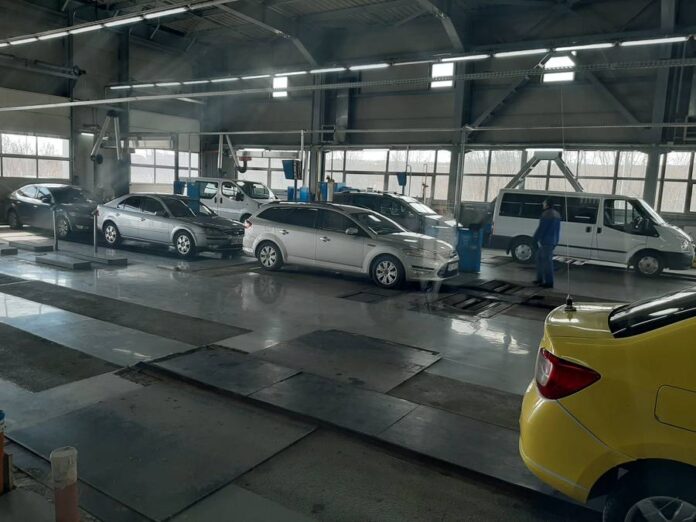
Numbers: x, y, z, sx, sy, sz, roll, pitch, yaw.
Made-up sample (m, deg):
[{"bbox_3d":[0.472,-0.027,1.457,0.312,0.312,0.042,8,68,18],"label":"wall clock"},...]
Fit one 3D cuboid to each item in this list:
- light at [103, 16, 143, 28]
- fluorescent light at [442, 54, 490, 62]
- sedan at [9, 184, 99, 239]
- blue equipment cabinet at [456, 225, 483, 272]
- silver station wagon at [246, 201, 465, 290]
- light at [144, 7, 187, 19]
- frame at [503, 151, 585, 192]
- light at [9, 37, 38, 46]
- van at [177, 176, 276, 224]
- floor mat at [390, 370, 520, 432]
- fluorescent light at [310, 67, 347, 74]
[{"bbox_3d":[-4.622,-4.910,10.764,1.240,0.090,0.130,8,9,31],"label":"light"},{"bbox_3d":[2.714,-4.717,12.128,1.230,0.090,0.120,8,9,31],"label":"fluorescent light"},{"bbox_3d":[-8.894,-1.617,16.385,4.780,1.470,1.840,8,9,31],"label":"sedan"},{"bbox_3d":[2.922,-0.302,12.464,0.500,1.100,0.500,8,9,31],"label":"blue equipment cabinet"},{"bbox_3d":[-0.030,-0.461,11.050,4.837,1.510,1.900,8,9,32],"label":"silver station wagon"},{"bbox_3d":[-3.523,-4.797,10.091,1.240,0.090,0.130,8,9,31],"label":"light"},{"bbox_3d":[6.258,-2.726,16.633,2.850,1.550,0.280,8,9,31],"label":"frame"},{"bbox_3d":[-7.831,-5.315,12.618,1.230,0.090,0.120,8,9,31],"label":"light"},{"bbox_3d":[-4.473,-2.243,20.691,4.782,1.970,1.904,8,9,31],"label":"van"},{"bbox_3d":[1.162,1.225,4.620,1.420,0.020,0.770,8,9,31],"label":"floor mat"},{"bbox_3d":[-0.564,-5.244,14.391,1.240,0.090,0.130,8,9,31],"label":"fluorescent light"}]

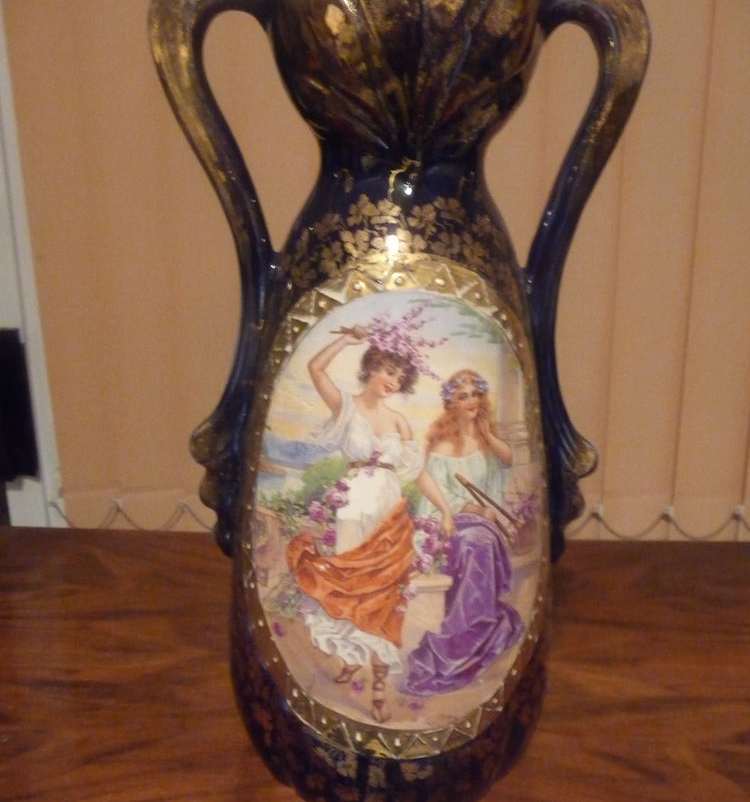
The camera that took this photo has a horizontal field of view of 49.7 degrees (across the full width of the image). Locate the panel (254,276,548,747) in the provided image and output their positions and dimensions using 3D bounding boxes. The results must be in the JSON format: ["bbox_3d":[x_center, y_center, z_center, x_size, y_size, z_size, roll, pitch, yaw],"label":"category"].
[{"bbox_3d":[0.014,0.056,0.429,0.172,0.261,0.061,-1,15,-6],"label":"panel"}]

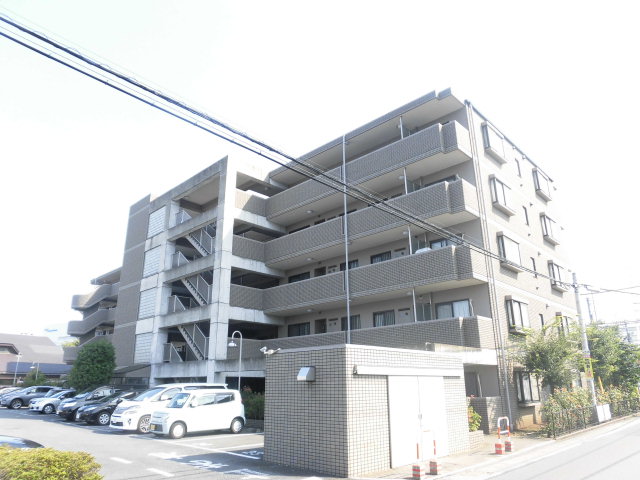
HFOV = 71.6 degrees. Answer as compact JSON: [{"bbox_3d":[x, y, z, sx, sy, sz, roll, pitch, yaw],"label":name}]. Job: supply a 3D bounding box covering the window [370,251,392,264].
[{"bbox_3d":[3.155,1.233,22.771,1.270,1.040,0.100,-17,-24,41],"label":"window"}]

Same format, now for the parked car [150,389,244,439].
[{"bbox_3d":[-4.628,6.498,16.795,1.475,1.625,3.395,-17,-24,41],"label":"parked car"}]

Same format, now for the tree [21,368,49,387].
[{"bbox_3d":[-29.486,15.047,45.471,2.350,3.411,2.300,-17,-24,41],"label":"tree"}]

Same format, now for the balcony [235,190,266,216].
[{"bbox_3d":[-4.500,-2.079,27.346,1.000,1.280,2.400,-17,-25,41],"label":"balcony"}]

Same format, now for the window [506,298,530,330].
[{"bbox_3d":[8.625,3.299,19.134,0.280,1.280,1.800,-17,-25,41],"label":"window"}]

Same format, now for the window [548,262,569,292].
[{"bbox_3d":[13.697,2.039,25.521,0.260,1.400,1.950,-17,-24,41],"label":"window"}]

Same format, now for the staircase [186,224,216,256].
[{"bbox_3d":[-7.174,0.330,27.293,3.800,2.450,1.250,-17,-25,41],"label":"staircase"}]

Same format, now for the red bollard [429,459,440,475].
[{"bbox_3d":[2.395,4.730,9.288,0.220,0.290,0.220,-17,-25,41],"label":"red bollard"}]

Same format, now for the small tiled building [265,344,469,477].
[{"bbox_3d":[1.495,4.527,12.307,2.730,2.670,5.480,-17,-25,41],"label":"small tiled building"}]

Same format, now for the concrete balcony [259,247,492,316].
[{"bbox_3d":[2.001,2.357,22.526,12.880,1.360,2.000,-17,-25,41],"label":"concrete balcony"}]

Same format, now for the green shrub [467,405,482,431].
[{"bbox_3d":[4.650,5.585,13.936,0.750,0.870,0.800,-17,-25,41],"label":"green shrub"}]

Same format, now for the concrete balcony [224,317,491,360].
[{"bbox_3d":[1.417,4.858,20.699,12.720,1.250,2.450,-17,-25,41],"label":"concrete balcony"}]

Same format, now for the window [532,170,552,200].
[{"bbox_3d":[13.270,-3.286,26.434,0.280,1.360,1.800,-17,-25,41],"label":"window"}]

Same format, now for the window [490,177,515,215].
[{"bbox_3d":[8.865,-2.109,21.501,0.300,1.540,1.950,-17,-25,41],"label":"window"}]

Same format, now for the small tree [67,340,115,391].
[{"bbox_3d":[-16.706,9.943,32.665,3.300,5.000,3.300,-17,-25,41],"label":"small tree"}]

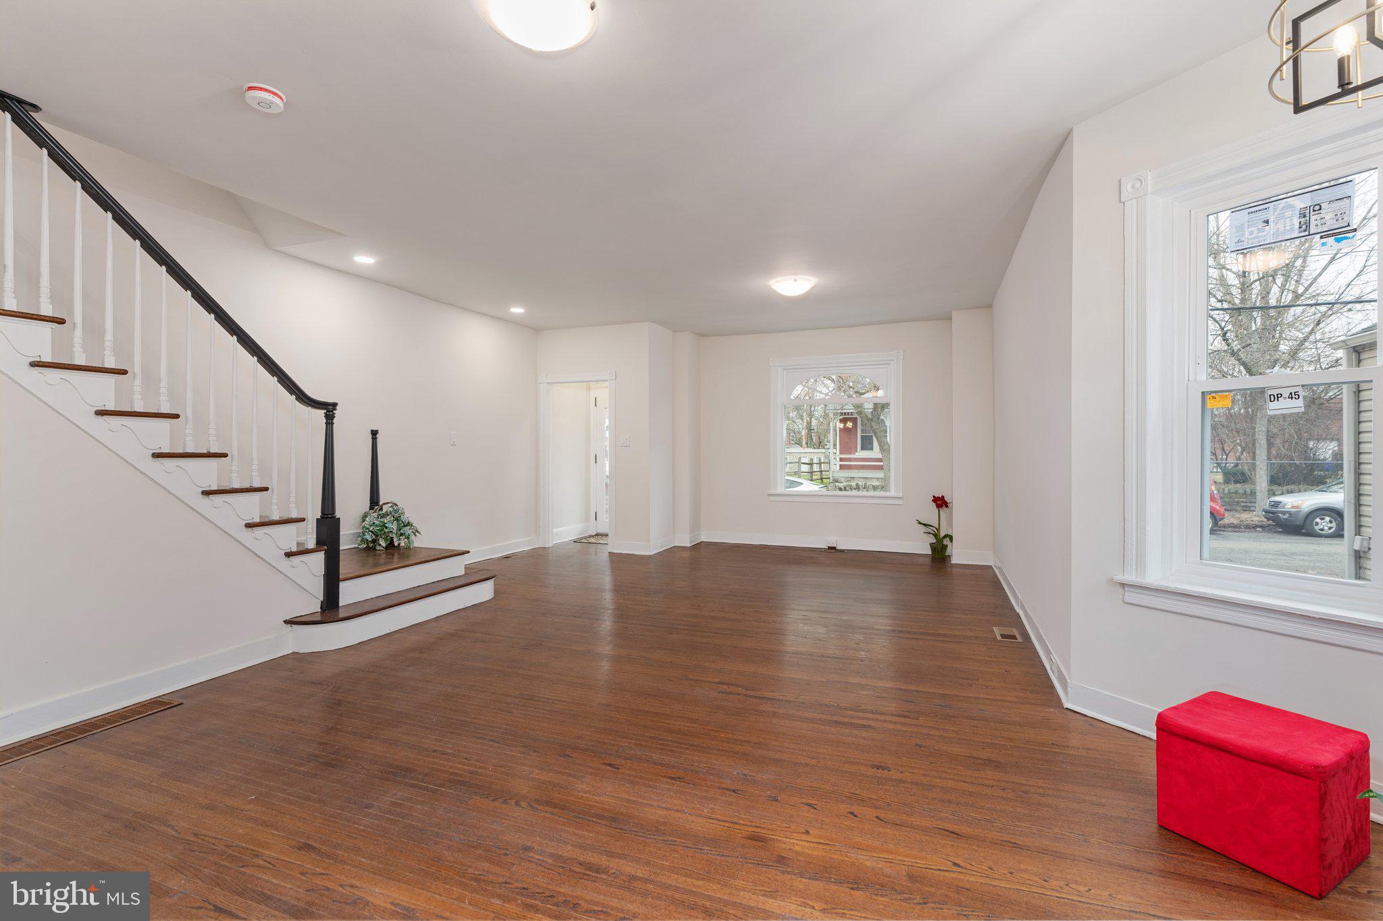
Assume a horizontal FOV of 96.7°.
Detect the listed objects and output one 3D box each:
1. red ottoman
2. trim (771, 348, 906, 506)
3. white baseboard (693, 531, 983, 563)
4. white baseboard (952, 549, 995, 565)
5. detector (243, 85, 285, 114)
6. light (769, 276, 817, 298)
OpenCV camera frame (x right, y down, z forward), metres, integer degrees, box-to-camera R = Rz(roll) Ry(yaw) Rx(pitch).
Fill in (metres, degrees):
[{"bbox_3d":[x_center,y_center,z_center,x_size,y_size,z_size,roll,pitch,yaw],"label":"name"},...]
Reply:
[{"bbox_3d":[1.764,0.996,1.912,0.370,0.365,0.389,-1,1,-29],"label":"red ottoman"},{"bbox_3d":[1.727,-0.381,7.484,1.603,1.806,0.140,0,1,21],"label":"trim"},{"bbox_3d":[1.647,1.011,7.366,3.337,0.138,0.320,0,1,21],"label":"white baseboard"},{"bbox_3d":[2.963,1.017,6.471,0.381,0.146,0.040,0,1,21],"label":"white baseboard"},{"bbox_3d":[-1.764,-1.490,2.539,0.142,0.047,0.142,0,1,0],"label":"detector"},{"bbox_3d":[0.888,-1.510,5.345,0.390,0.130,0.390,0,1,0],"label":"light"}]

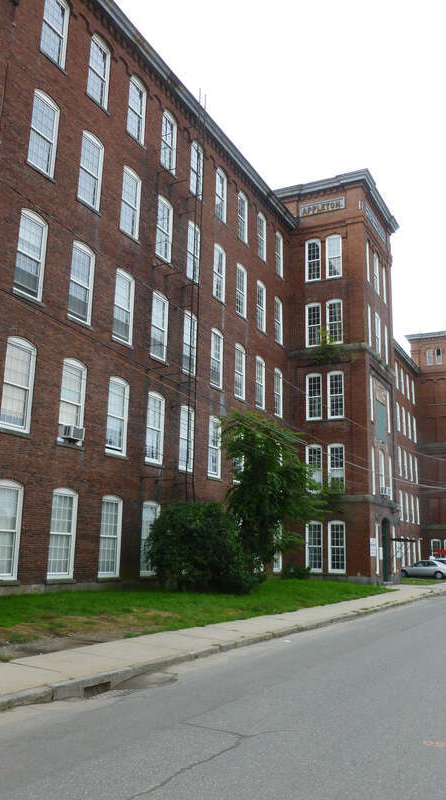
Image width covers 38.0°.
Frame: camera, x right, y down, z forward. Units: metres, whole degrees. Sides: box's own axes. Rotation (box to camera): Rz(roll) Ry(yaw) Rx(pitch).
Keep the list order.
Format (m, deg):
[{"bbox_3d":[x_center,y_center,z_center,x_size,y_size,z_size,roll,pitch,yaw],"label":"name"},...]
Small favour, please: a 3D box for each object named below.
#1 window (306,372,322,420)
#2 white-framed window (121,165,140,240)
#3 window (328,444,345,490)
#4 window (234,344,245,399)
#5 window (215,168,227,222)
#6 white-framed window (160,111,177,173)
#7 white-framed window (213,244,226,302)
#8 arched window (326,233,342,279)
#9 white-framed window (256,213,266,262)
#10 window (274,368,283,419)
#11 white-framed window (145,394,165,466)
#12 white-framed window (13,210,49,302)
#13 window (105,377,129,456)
[{"bbox_3d":[5.476,-0.186,38.714,0.992,2.879,0.160,-5,-15,28],"label":"window"},{"bbox_3d":[-3.560,-7.586,24.882,0.160,2.773,1.162,-6,-15,28],"label":"white-framed window"},{"bbox_3d":[6.541,3.925,37.118,0.985,2.854,0.160,-5,-15,28],"label":"window"},{"bbox_3d":[0.876,-1.477,33.233,0.160,2.853,1.145,-6,-15,28],"label":"window"},{"bbox_3d":[-0.079,-10.478,33.032,0.150,2.780,1.142,-6,-15,28],"label":"window"},{"bbox_3d":[-2.437,-11.462,28.829,0.160,2.805,1.200,-5,-15,28],"label":"white-framed window"},{"bbox_3d":[-0.192,-6.310,32.179,0.160,2.856,1.145,-6,-15,28],"label":"white-framed window"},{"bbox_3d":[6.793,-8.800,39.589,1.030,2.857,0.180,-6,-15,28],"label":"arched window"},{"bbox_3d":[2.138,-9.022,35.810,0.160,2.730,1.162,-6,-15,28],"label":"white-framed window"},{"bbox_3d":[3.199,-0.428,37.599,0.180,2.871,1.189,-6,-15,28],"label":"window"},{"bbox_3d":[-2.719,1.103,25.895,0.150,2.848,1.142,-6,-15,28],"label":"white-framed window"},{"bbox_3d":[-6.099,-4.622,20.631,0.150,2.866,1.142,-6,-15,28],"label":"white-framed window"},{"bbox_3d":[-3.890,0.603,23.874,0.160,2.872,1.145,-6,-15,28],"label":"window"}]

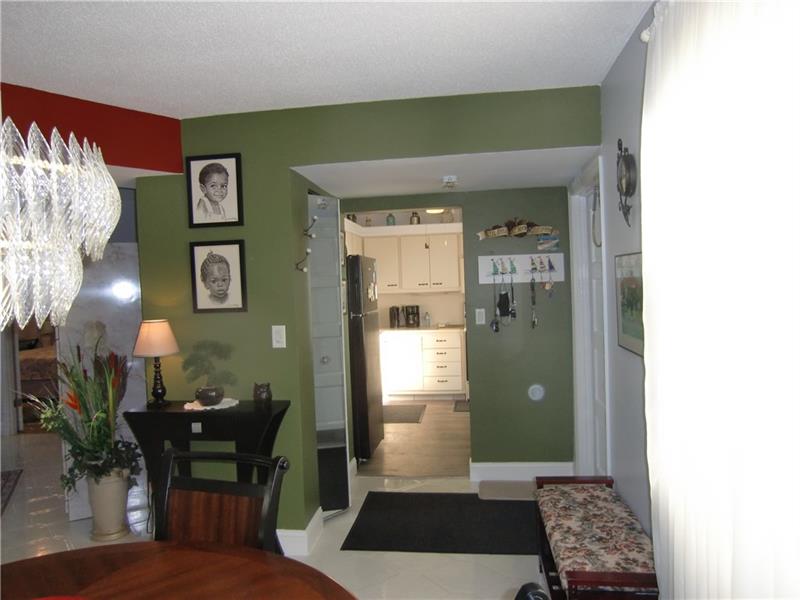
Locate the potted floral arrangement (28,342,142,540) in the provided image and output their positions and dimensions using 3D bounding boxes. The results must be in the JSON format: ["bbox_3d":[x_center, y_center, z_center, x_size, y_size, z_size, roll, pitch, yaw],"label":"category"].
[{"bbox_3d":[-1.905,0.861,3.371,0.580,1.198,0.480,-3,2,-30],"label":"potted floral arrangement"}]

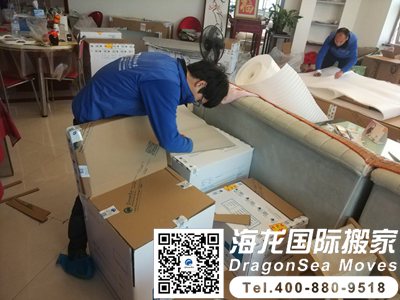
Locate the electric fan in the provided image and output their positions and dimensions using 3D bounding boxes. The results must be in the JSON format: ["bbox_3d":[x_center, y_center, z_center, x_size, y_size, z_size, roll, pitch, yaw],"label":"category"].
[{"bbox_3d":[0.161,-0.868,3.205,0.400,1.146,0.420,-16,34,-33],"label":"electric fan"}]

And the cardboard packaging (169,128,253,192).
[{"bbox_3d":[-0.010,0.177,1.892,0.525,0.492,0.470,-17,35,-35],"label":"cardboard packaging"}]

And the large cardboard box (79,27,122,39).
[{"bbox_3d":[-1.672,-1.965,4.531,0.650,0.105,0.580,-5,29,-16],"label":"large cardboard box"}]

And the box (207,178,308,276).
[{"bbox_3d":[0.284,0.437,1.563,0.416,0.276,0.465,-16,33,-30],"label":"box"}]

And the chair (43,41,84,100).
[{"bbox_3d":[-1.660,-0.920,3.334,0.480,0.860,0.440,2,28,-4],"label":"chair"}]

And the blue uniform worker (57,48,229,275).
[{"bbox_3d":[-0.324,0.035,1.453,0.920,1.050,0.600,-5,29,-13],"label":"blue uniform worker"}]

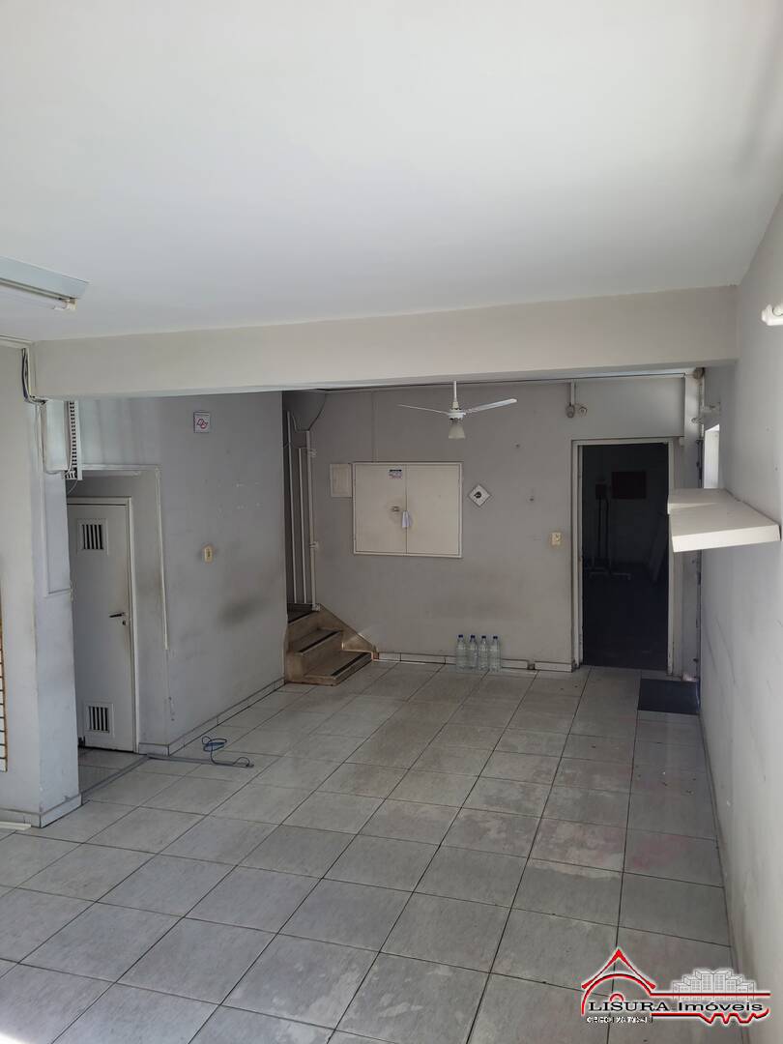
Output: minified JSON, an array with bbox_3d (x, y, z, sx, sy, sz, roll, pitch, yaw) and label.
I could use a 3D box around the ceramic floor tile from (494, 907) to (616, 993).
[{"bbox_3d":[0.663,1.690,3.102,0.445,0.010,0.445,0,4,19],"label":"ceramic floor tile"}]

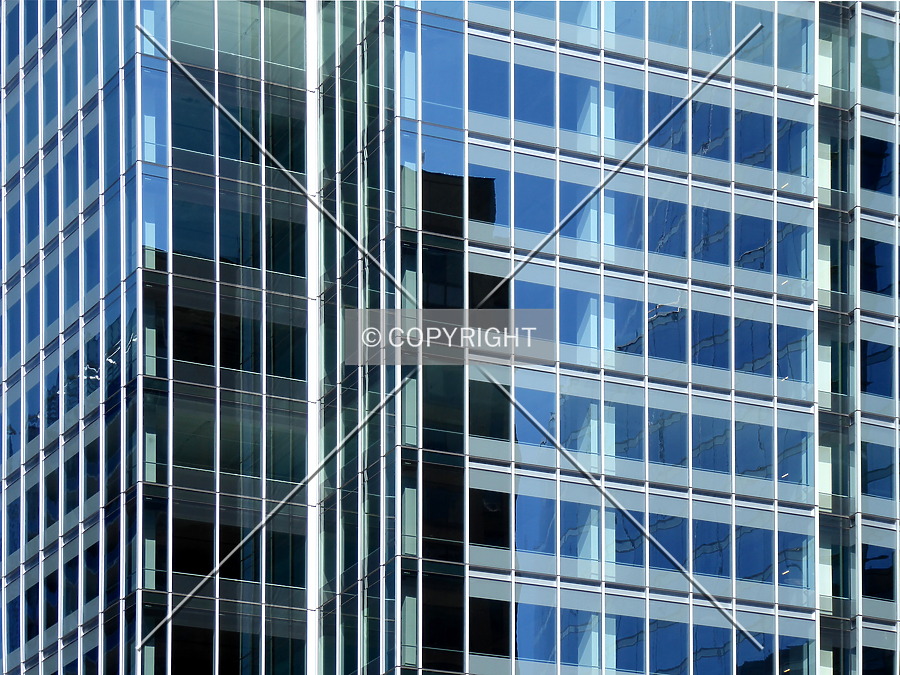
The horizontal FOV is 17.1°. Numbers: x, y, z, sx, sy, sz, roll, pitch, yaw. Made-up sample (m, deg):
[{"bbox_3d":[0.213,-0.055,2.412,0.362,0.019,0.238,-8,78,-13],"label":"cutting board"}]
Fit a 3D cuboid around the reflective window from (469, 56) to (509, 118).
[{"bbox_3d":[1.336,-8.644,103.458,1.623,1.907,0.100,4,-10,-25],"label":"reflective window"}]

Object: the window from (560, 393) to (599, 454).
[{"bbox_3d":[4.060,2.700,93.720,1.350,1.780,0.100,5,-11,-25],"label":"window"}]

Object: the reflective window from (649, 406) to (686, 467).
[{"bbox_3d":[7.601,3.497,104.447,1.605,1.821,0.100,4,-10,-25],"label":"reflective window"}]

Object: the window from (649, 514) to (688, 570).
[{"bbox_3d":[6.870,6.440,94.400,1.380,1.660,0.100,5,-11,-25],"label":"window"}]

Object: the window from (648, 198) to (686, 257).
[{"bbox_3d":[7.840,-3.970,107.820,1.610,2.040,0.100,0,0,-28],"label":"window"}]

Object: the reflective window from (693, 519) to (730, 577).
[{"bbox_3d":[8.310,6.680,95.060,1.400,1.670,0.100,5,-11,-25],"label":"reflective window"}]

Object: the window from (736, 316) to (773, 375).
[{"bbox_3d":[11.110,0.370,109.490,1.660,2.070,0.100,0,0,-28],"label":"window"}]

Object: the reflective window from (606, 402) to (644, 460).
[{"bbox_3d":[6.280,3.360,107.020,1.590,2.020,0.100,0,0,-28],"label":"reflective window"}]

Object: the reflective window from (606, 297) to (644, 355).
[{"bbox_3d":[6.059,-0.414,104.358,1.592,1.814,0.100,4,-10,-25],"label":"reflective window"}]

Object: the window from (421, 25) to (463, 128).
[{"bbox_3d":[-0.290,-9.050,103.670,1.640,3.470,0.100,0,0,-28],"label":"window"}]

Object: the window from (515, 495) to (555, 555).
[{"bbox_3d":[2.877,6.363,101.690,1.607,1.854,0.100,4,-10,-25],"label":"window"}]

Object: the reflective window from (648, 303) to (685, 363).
[{"bbox_3d":[7.647,-0.136,105.077,1.615,1.826,0.100,4,-10,-25],"label":"reflective window"}]

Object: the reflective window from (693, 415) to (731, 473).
[{"bbox_3d":[9.201,3.732,105.180,1.628,1.834,0.100,4,-10,-25],"label":"reflective window"}]

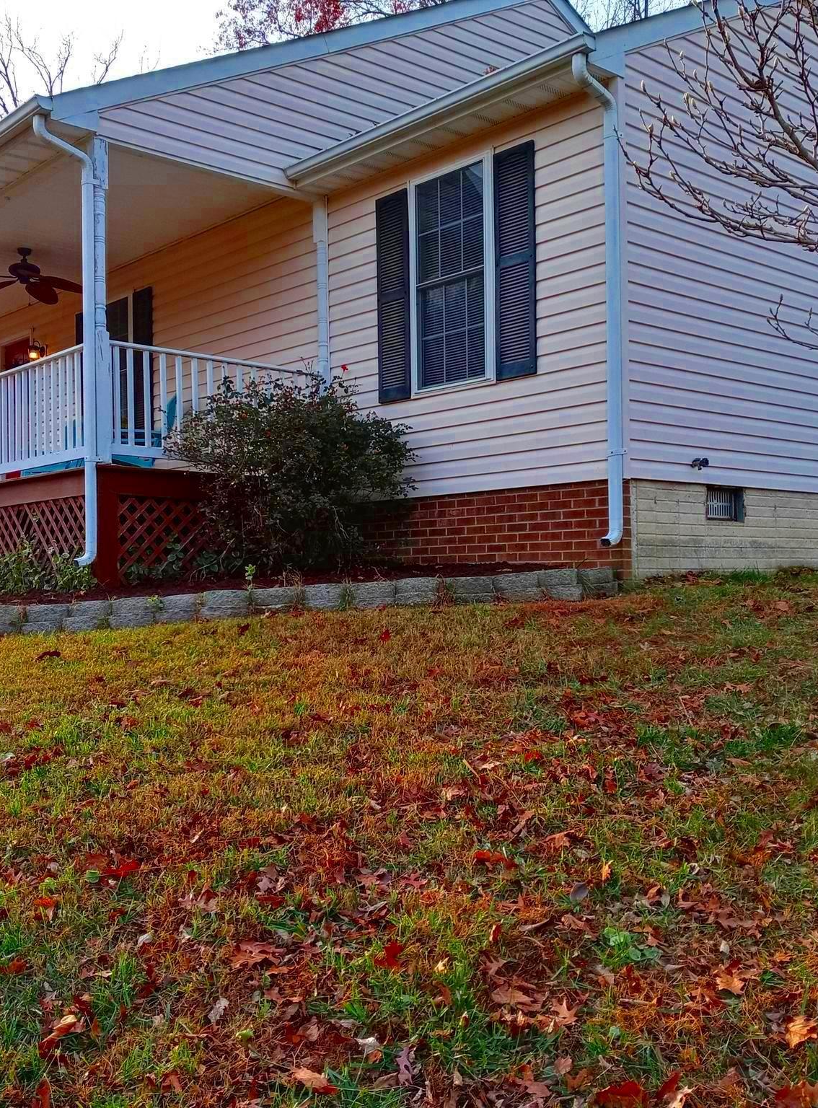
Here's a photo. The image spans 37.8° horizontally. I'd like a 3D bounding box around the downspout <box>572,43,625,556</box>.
[{"bbox_3d":[1.189,-1.570,7.433,0.388,3.058,0.085,1,-2,-42],"label":"downspout"}]

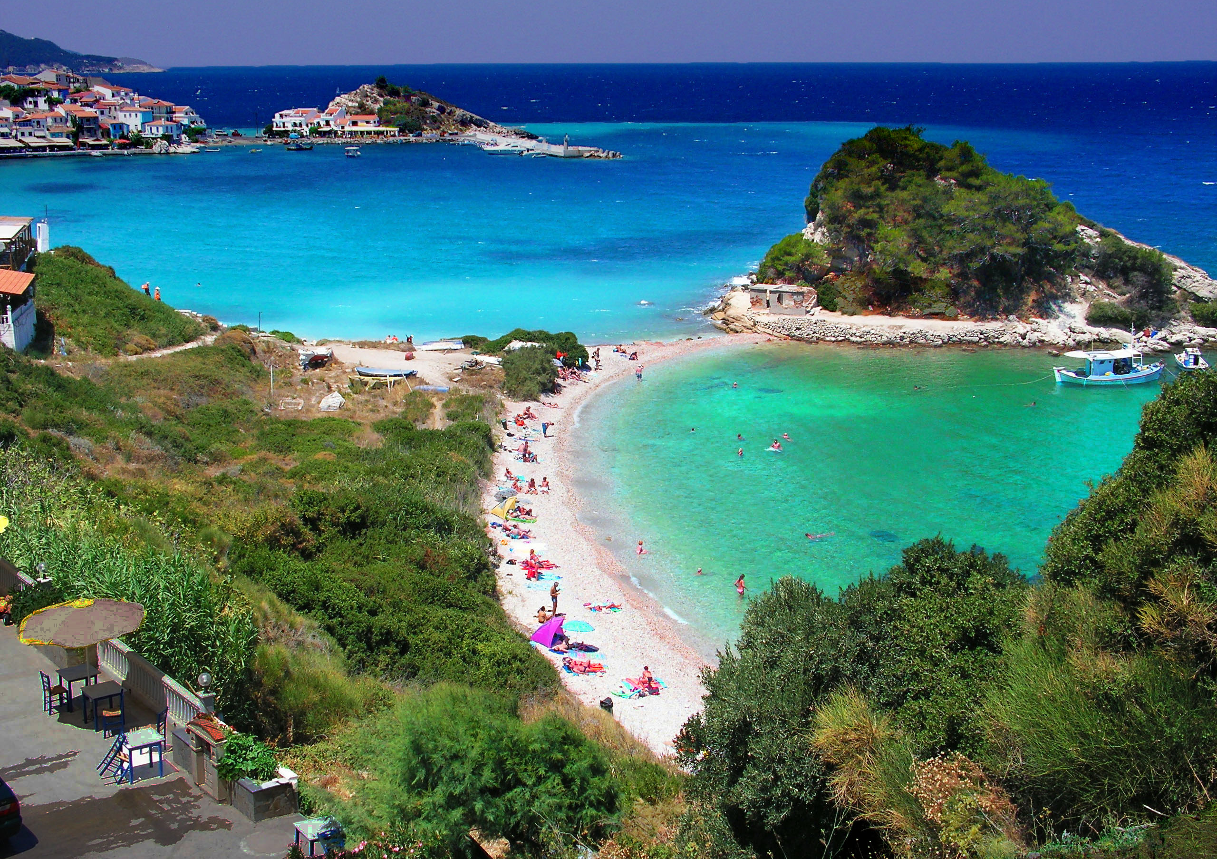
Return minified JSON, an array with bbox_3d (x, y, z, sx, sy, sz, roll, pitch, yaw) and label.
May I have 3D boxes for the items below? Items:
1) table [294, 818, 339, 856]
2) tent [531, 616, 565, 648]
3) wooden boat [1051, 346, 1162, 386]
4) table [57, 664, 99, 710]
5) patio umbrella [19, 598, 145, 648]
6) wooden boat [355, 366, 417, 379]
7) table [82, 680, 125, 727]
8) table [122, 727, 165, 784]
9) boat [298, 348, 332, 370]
[{"bbox_3d":[-4.792,7.004,25.922,0.690,0.750,0.690,-9,16,-32],"label":"table"},{"bbox_3d":[-2.880,9.506,73.825,1.400,1.170,1.700,5,15,22],"label":"tent"},{"bbox_3d":[44.177,-5.556,136.198,9.300,3.200,3.100,-2,14,-8],"label":"wooden boat"},{"bbox_3d":[-11.163,5.474,32.673,0.690,0.750,0.690,-12,18,-40],"label":"table"},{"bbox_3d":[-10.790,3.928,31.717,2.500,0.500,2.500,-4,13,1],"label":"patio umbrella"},{"bbox_3d":[-18.607,-4.624,129.537,5.200,0.850,1.700,4,14,16],"label":"wooden boat"},{"bbox_3d":[-10.311,5.691,31.716,0.690,0.750,0.690,-11,17,-37],"label":"table"},{"bbox_3d":[-8.862,6.222,29.399,0.690,0.750,0.690,-10,17,-37],"label":"table"},{"bbox_3d":[-25.334,-6.257,133.350,2.100,1.300,4.000,-6,15,-24],"label":"boat"}]

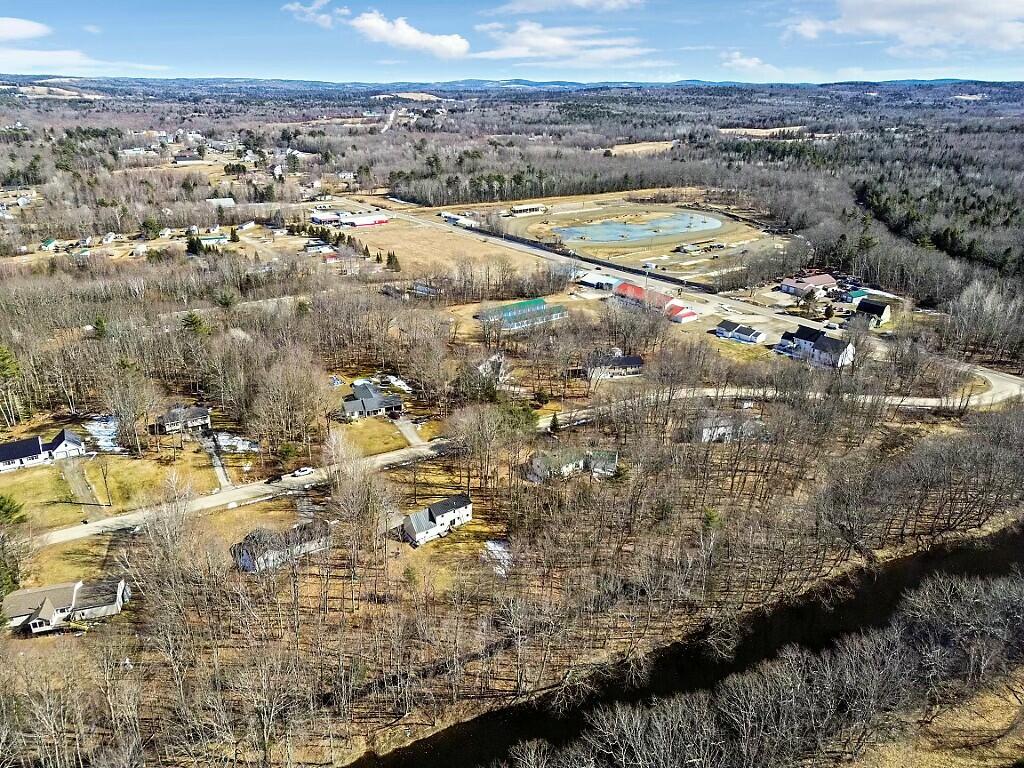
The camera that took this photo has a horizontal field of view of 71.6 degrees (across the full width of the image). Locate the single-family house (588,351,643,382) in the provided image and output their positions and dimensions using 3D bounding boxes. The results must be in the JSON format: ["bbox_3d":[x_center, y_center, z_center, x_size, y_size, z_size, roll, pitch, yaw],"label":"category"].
[{"bbox_3d":[42.800,-6.940,291.130,20.500,6.800,9.500,-2,23,-6],"label":"single-family house"}]

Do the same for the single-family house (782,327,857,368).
[{"bbox_3d":[134.800,-17.340,311.710,26.500,10.000,13.000,21,31,41],"label":"single-family house"}]

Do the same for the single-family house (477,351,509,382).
[{"bbox_3d":[-8.000,-7.260,290.990,10.000,7.500,11.000,-10,25,-23],"label":"single-family house"}]

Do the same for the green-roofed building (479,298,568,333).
[{"bbox_3d":[4.908,-33.786,340.137,37.004,4.300,24.000,-15,27,-32],"label":"green-roofed building"}]

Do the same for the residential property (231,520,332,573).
[{"bbox_3d":[-57.900,39.810,181.150,19.000,6.000,10.500,-13,26,-27],"label":"residential property"}]

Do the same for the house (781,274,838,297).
[{"bbox_3d":[173.000,-57.410,412.020,29.000,6.000,16.000,-13,26,-28],"label":"house"}]

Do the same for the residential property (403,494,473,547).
[{"bbox_3d":[-20.100,34.730,191.160,17.600,7.600,8.000,-16,28,-34],"label":"residential property"}]

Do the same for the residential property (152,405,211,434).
[{"bbox_3d":[-112.800,11.800,246.390,14.000,7.000,8.500,-8,24,-18],"label":"residential property"}]

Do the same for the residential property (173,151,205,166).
[{"bbox_3d":[-454.000,-317.430,1005.630,37.000,8.500,17.000,-6,24,-14],"label":"residential property"}]

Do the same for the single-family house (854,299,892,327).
[{"bbox_3d":[183.000,-35.820,358.170,9.000,8.000,13.000,-14,27,-30],"label":"single-family house"}]

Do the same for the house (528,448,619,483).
[{"bbox_3d":[19.000,23.840,219.460,24.500,5.700,10.000,-9,24,-20],"label":"house"}]

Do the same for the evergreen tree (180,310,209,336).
[{"bbox_3d":[-149.000,-28.190,334.260,9.500,12.500,9.500,0,23,0],"label":"evergreen tree"}]

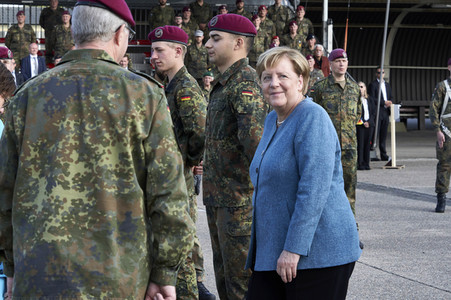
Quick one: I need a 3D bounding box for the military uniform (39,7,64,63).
[{"bbox_3d":[-3.474,-2.160,17.755,0.540,1.420,0.320,-1,4,-8],"label":"military uniform"}]

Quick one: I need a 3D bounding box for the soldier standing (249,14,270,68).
[{"bbox_3d":[0.655,-1.793,17.469,0.520,1.800,0.340,-1,5,-15],"label":"soldier standing"}]

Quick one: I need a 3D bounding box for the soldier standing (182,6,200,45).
[{"bbox_3d":[-0.739,-2.040,18.069,0.530,1.800,0.340,0,4,-5],"label":"soldier standing"}]

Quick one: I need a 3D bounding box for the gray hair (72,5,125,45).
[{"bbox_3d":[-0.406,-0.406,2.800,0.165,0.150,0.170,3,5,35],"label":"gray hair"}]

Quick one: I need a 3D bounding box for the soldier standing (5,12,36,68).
[{"bbox_3d":[-3.874,-1.711,16.670,0.560,1.830,0.340,-1,4,-8],"label":"soldier standing"}]

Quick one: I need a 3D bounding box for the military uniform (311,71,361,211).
[{"bbox_3d":[1.023,0.006,8.205,0.520,1.420,0.340,-2,5,-22],"label":"military uniform"}]

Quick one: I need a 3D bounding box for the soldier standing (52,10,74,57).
[{"bbox_3d":[-3.040,-1.727,16.770,0.540,1.830,0.340,-1,5,-12],"label":"soldier standing"}]

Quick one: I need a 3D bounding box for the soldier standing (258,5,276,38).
[{"bbox_3d":[0.847,-2.087,18.169,0.530,1.800,0.340,0,4,-5],"label":"soldier standing"}]

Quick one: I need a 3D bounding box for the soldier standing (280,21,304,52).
[{"bbox_3d":[1.358,-1.669,17.569,0.530,1.800,0.340,0,4,-3],"label":"soldier standing"}]

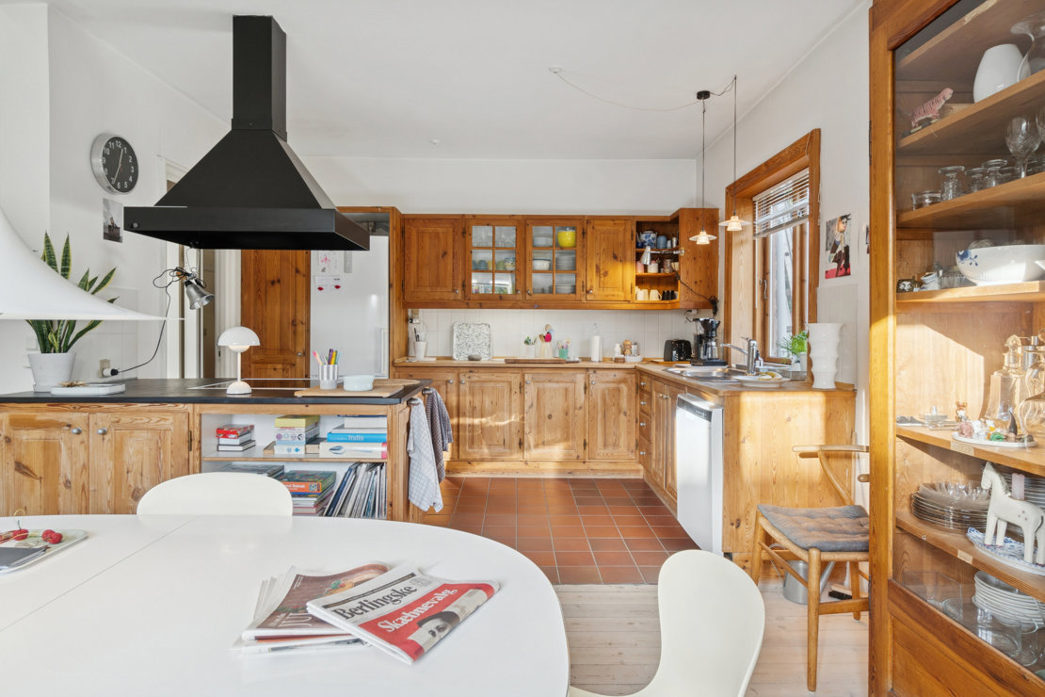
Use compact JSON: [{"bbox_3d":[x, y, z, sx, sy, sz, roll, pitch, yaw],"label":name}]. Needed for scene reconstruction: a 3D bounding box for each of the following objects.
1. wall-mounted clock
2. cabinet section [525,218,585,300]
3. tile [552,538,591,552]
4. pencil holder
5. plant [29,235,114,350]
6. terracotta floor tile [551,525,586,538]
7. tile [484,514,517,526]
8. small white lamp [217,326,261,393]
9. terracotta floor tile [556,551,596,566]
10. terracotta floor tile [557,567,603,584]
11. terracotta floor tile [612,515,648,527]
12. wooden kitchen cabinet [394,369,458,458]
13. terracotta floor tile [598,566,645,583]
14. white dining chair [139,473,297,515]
[{"bbox_3d":[-2.265,-1.025,3.070,0.055,0.300,0.300,0,3,-1],"label":"wall-mounted clock"},{"bbox_3d":[0.269,-0.750,4.740,0.480,0.685,0.320,0,2,0],"label":"cabinet section"},{"bbox_3d":[0.271,1.091,3.074,0.198,0.012,0.190,0,3,-1],"label":"tile"},{"bbox_3d":[-0.860,0.124,2.450,0.078,0.107,0.078,0,2,0],"label":"pencil holder"},{"bbox_3d":[-2.128,-0.260,2.600,0.360,0.540,0.300,0,3,-1],"label":"plant"},{"bbox_3d":[0.267,1.083,3.256,0.198,0.012,0.190,0,3,-1],"label":"terracotta floor tile"},{"bbox_3d":[-0.142,1.074,3.441,0.198,0.012,0.190,0,3,-1],"label":"tile"},{"bbox_3d":[-1.256,0.046,2.440,0.164,0.298,0.164,0,2,0],"label":"small white lamp"},{"bbox_3d":[0.277,1.112,2.895,0.199,0.015,0.192,0,2,0],"label":"terracotta floor tile"},{"bbox_3d":[0.276,1.109,2.687,0.196,0.014,0.194,0,2,0],"label":"terracotta floor tile"},{"bbox_3d":[0.670,1.074,3.441,0.198,0.012,0.190,0,3,-1],"label":"terracotta floor tile"},{"bbox_3d":[-0.768,0.511,4.666,0.510,0.735,0.550,0,2,0],"label":"wooden kitchen cabinet"},{"bbox_3d":[0.484,1.119,2.702,0.199,0.015,0.192,0,2,0],"label":"terracotta floor tile"},{"bbox_3d":[-0.871,0.766,1.343,0.490,0.800,0.520,0,2,0],"label":"white dining chair"}]

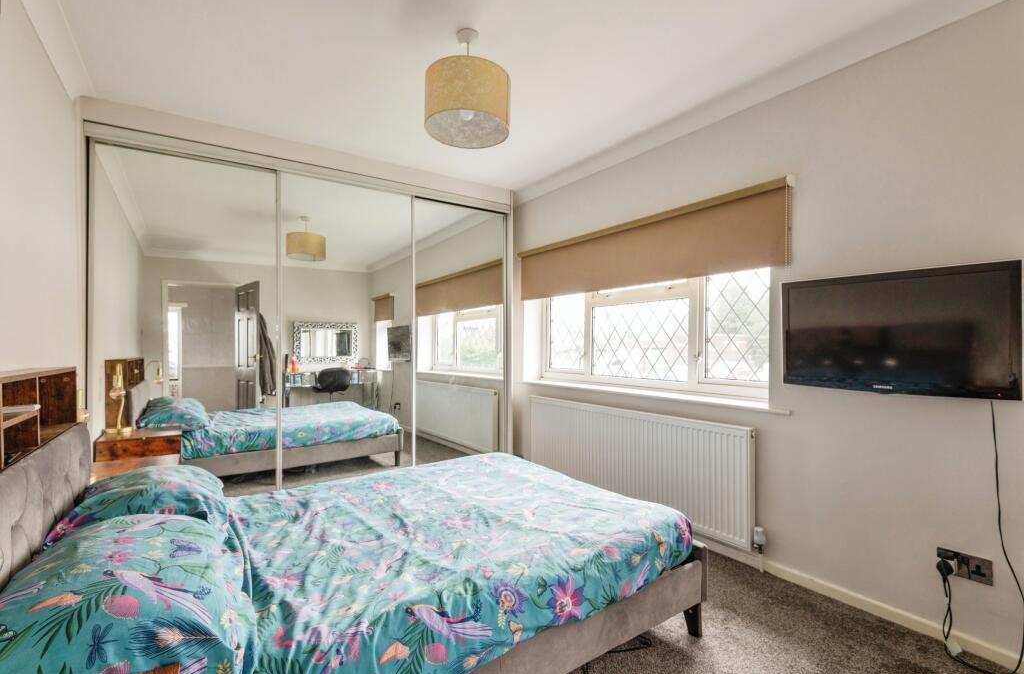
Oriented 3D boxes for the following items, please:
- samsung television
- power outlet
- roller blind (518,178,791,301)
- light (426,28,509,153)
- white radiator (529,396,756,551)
[{"bbox_3d":[1.496,-0.016,1.822,0.070,0.462,0.745,-2,0,-34],"label":"samsung television"},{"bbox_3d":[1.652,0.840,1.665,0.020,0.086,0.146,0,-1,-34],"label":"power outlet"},{"bbox_3d":[0.684,-0.527,3.028,0.065,0.410,2.170,0,-1,-34],"label":"roller blind"},{"bbox_3d":[-0.184,-1.059,1.893,0.350,0.406,0.350,-1,-1,0],"label":"light"},{"bbox_3d":[0.678,0.763,2.979,0.067,0.600,1.800,0,-1,-34],"label":"white radiator"}]

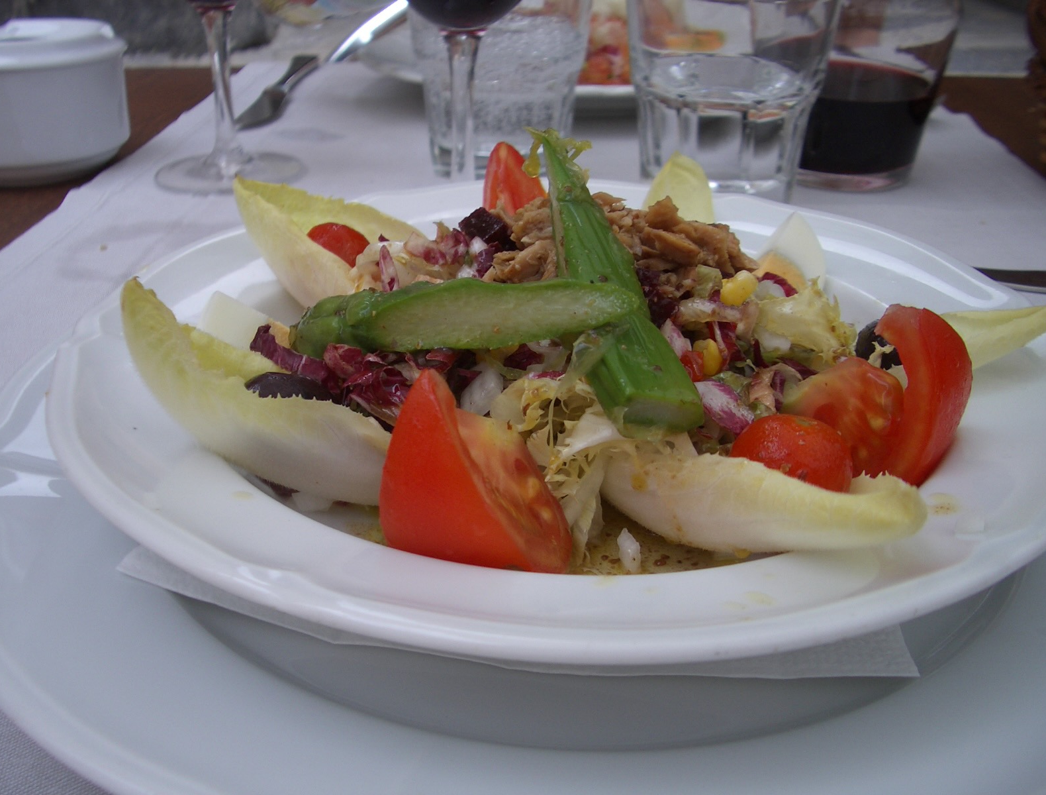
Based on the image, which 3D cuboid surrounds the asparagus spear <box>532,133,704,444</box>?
[{"bbox_3d":[0.017,-0.030,0.246,0.017,0.012,0.089,-9,52,-11],"label":"asparagus spear"}]

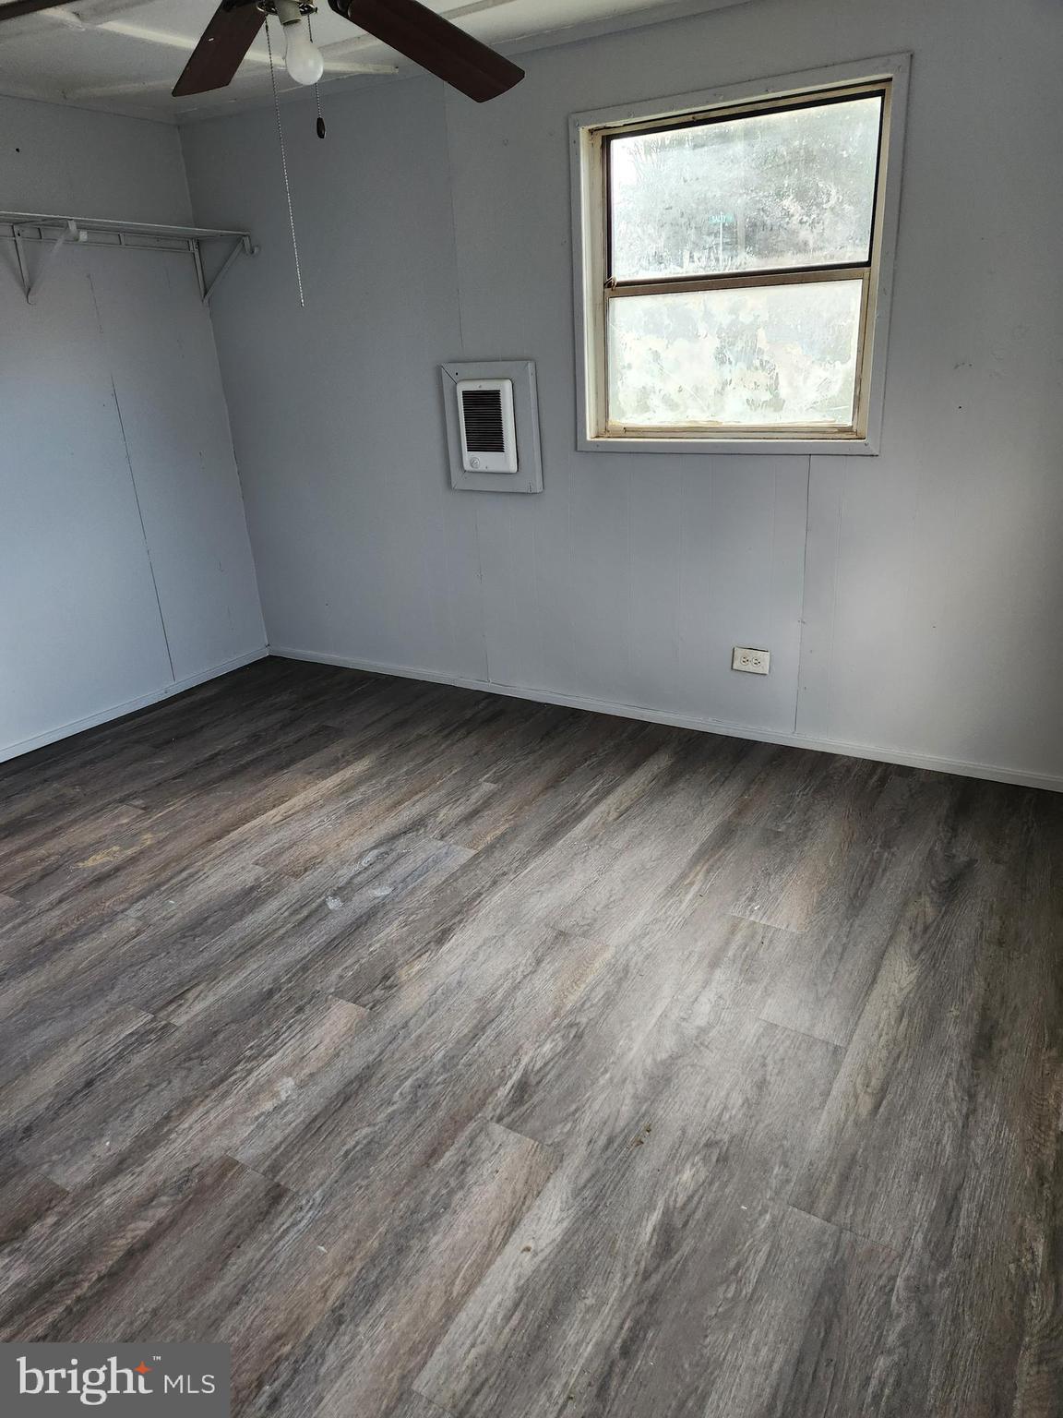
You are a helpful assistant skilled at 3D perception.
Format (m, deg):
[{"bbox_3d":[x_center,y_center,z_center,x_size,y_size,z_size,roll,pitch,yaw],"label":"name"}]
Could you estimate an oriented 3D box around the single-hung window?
[{"bbox_3d":[0.573,-1.260,2.782,0.971,0.971,0.100,10,25,29],"label":"single-hung window"}]

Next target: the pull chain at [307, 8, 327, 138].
[{"bbox_3d":[-0.364,-1.074,1.599,0.014,0.184,0.014,10,25,29],"label":"pull chain"}]

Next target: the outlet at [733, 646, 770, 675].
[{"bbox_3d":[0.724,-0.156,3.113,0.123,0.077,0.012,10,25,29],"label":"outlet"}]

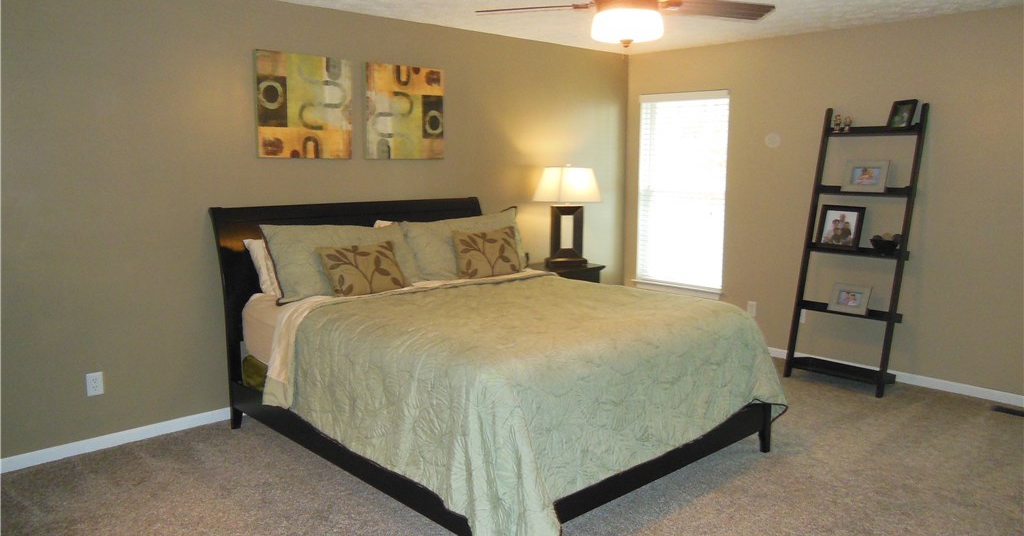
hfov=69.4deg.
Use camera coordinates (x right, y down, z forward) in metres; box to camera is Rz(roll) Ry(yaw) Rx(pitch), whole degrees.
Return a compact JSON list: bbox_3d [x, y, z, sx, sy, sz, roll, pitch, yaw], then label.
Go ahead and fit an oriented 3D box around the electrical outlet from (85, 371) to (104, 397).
[{"bbox_3d":[-2.173,0.610,3.860,0.073,0.116,0.008,-8,11,-43],"label":"electrical outlet"}]

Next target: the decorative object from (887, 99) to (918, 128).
[{"bbox_3d":[2.603,-1.016,4.925,0.018,0.208,0.153,24,-10,-42],"label":"decorative object"}]

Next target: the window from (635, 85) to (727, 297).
[{"bbox_3d":[1.420,-0.667,6.290,0.060,1.615,0.880,-8,11,-43],"label":"window"}]

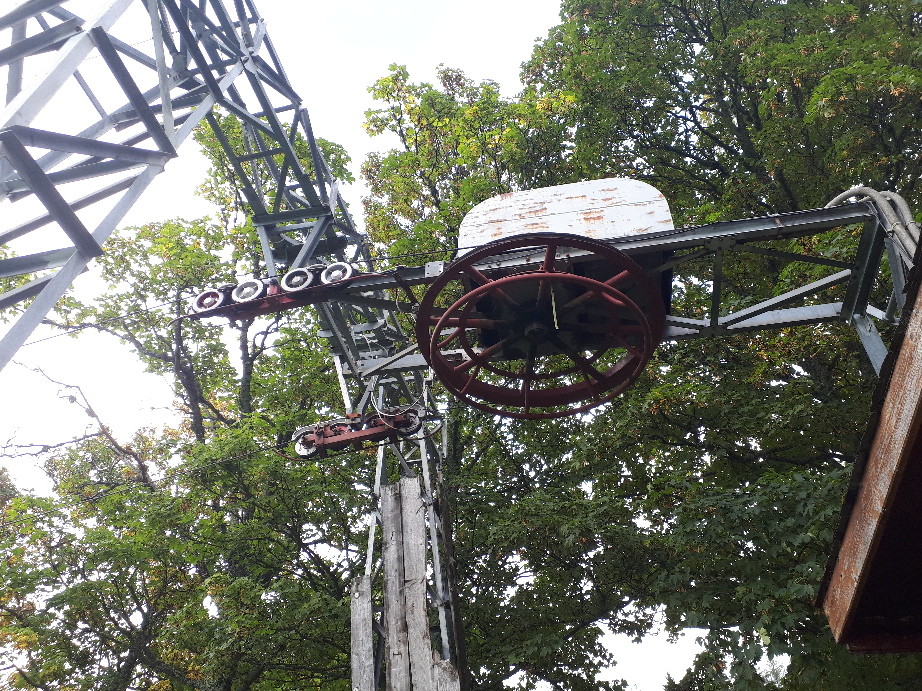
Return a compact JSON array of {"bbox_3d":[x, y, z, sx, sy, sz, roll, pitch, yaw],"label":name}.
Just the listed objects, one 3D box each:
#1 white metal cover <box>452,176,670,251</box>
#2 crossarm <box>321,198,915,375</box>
[{"bbox_3d":[0.905,-0.732,6.357,1.710,0.820,1.060,-7,-42,7],"label":"white metal cover"},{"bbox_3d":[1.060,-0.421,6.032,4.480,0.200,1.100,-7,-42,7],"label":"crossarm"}]

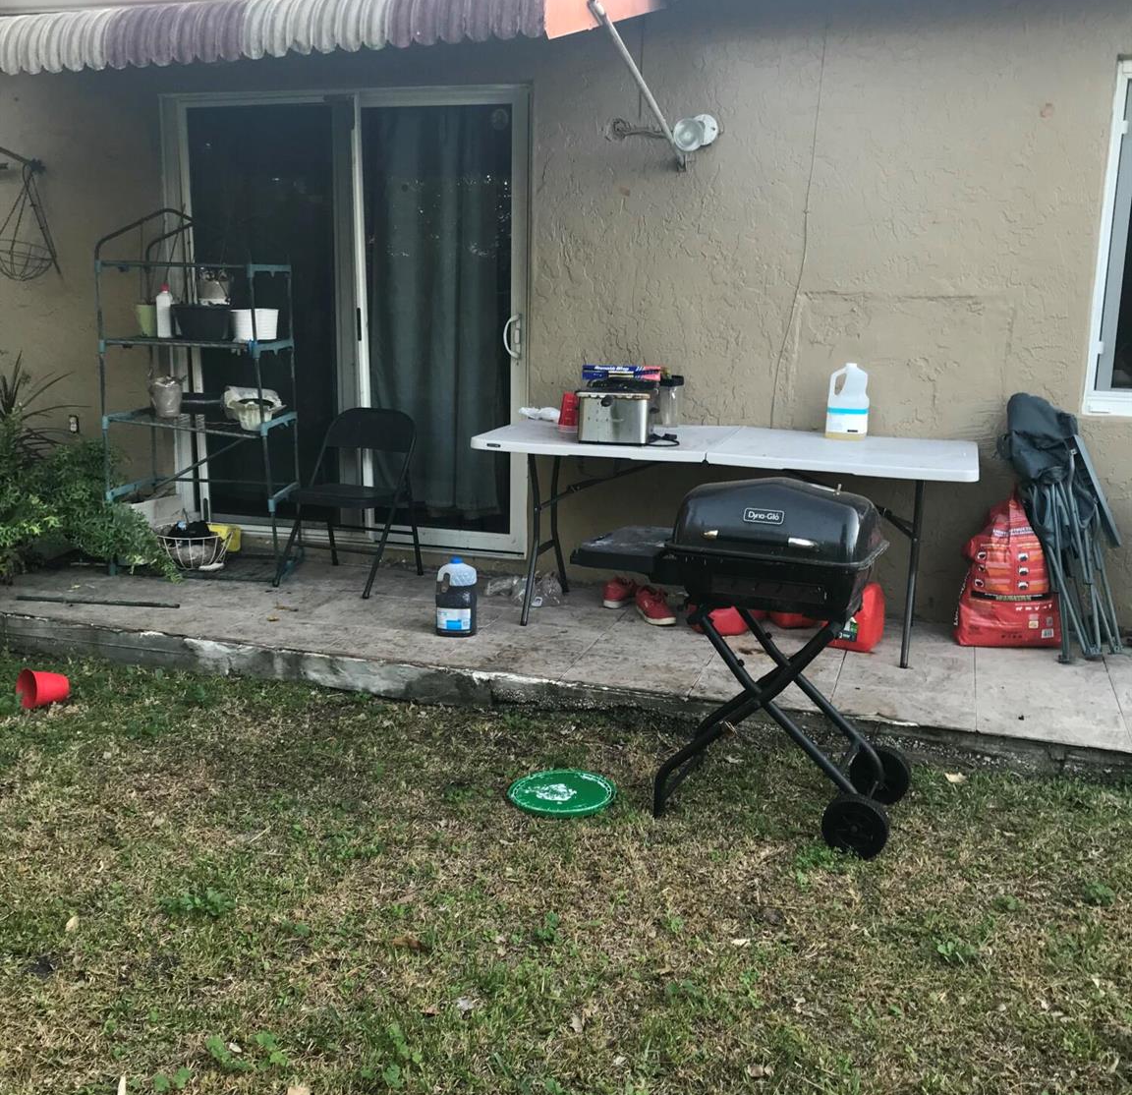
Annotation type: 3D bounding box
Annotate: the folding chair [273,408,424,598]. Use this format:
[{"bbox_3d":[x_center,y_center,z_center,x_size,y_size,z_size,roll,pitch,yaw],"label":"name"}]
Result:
[{"bbox_3d":[-0.946,-0.213,5.319,0.465,0.750,0.480,7,14,23],"label":"folding chair"}]

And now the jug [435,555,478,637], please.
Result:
[{"bbox_3d":[-0.417,0.179,4.654,0.150,0.300,0.140,2,13,6],"label":"jug"}]

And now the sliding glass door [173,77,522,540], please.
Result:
[{"bbox_3d":[-1.003,-1.016,5.602,1.800,2.030,0.100,5,14,17],"label":"sliding glass door"}]

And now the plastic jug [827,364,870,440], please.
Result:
[{"bbox_3d":[1.094,-0.567,4.728,0.150,0.285,0.145,4,14,14],"label":"plastic jug"}]

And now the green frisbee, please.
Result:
[{"bbox_3d":[-0.010,0.712,3.532,0.302,0.028,0.302,1,13,0],"label":"green frisbee"}]

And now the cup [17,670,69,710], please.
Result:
[{"bbox_3d":[-1.788,0.486,4.194,0.140,0.140,0.150,10,5,36],"label":"cup"}]

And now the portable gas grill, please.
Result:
[{"bbox_3d":[0.496,0.266,3.452,0.950,0.960,0.440,7,14,24],"label":"portable gas grill"}]

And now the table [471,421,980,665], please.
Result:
[{"bbox_3d":[0.603,-0.049,4.731,1.830,0.740,0.720,5,14,17],"label":"table"}]

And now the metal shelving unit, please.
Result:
[{"bbox_3d":[-1.622,-0.685,5.466,0.720,1.580,0.500,2,13,6],"label":"metal shelving unit"}]

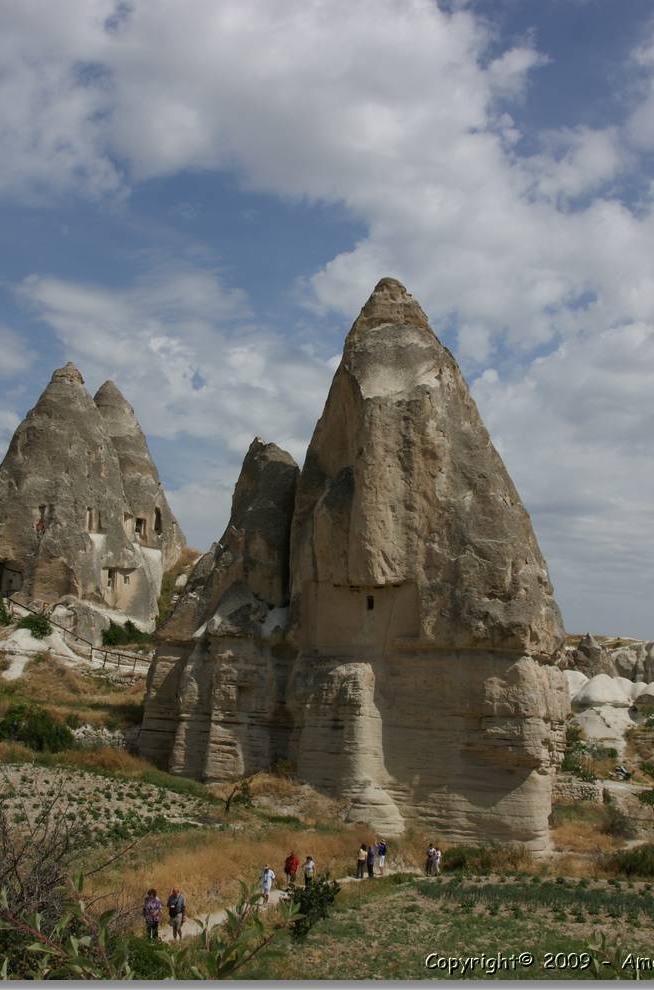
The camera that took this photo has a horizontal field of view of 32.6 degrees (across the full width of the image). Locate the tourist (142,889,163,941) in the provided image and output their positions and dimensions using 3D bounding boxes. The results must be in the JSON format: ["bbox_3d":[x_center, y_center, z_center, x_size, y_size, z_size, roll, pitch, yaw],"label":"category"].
[{"bbox_3d":[-5.813,13.946,37.200,0.550,1.650,0.400,-1,-13,3],"label":"tourist"}]

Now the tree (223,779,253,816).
[{"bbox_3d":[-5.507,18.674,69.000,1.879,2.235,1.900,1,-13,-4],"label":"tree"}]

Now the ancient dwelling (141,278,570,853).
[{"bbox_3d":[2.400,3.570,75.611,26.000,38.000,18.000,-2,-13,8],"label":"ancient dwelling"}]

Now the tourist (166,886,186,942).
[{"bbox_3d":[-4.950,13.840,37.045,0.600,1.740,0.400,-4,-14,19],"label":"tourist"}]

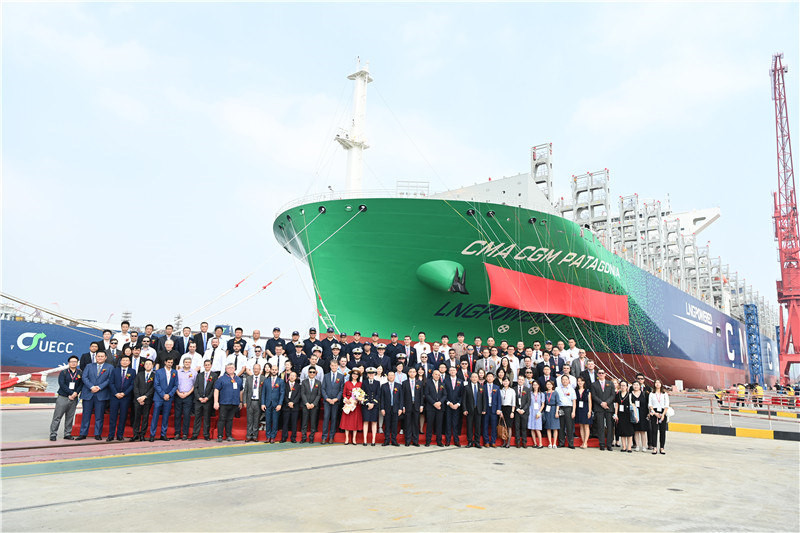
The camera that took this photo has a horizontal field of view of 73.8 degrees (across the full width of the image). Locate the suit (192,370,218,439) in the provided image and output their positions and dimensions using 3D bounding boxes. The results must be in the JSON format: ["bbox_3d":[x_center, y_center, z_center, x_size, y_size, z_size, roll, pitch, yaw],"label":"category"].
[{"bbox_3d":[-4.544,3.210,12.426,0.480,1.480,0.290,4,-12,-11],"label":"suit"}]

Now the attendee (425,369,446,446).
[{"bbox_3d":[0.827,3.278,12.420,0.510,1.727,0.340,2,-11,0],"label":"attendee"}]

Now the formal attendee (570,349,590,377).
[{"bbox_3d":[4.880,3.079,14.250,0.510,1.740,0.320,0,-11,7],"label":"formal attendee"}]

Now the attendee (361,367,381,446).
[{"bbox_3d":[-0.686,3.257,12.520,0.450,1.767,0.360,3,-11,-4],"label":"attendee"}]

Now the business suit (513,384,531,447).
[{"bbox_3d":[2.935,3.602,12.960,0.460,1.390,0.320,-1,-12,15],"label":"business suit"}]

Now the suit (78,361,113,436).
[{"bbox_3d":[-6.662,2.906,11.666,0.620,1.573,0.380,6,-12,-21],"label":"suit"}]

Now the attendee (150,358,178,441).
[{"bbox_3d":[-5.064,2.864,11.575,0.550,1.760,0.360,7,-13,-23],"label":"attendee"}]

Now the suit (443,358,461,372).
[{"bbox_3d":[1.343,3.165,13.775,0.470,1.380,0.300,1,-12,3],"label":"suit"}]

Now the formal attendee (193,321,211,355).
[{"bbox_3d":[-5.130,2.326,13.720,0.520,1.770,0.330,6,-12,-17],"label":"formal attendee"}]

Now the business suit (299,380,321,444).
[{"bbox_3d":[-2.086,3.292,12.341,0.460,1.396,0.330,4,-12,-8],"label":"business suit"}]

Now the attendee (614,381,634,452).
[{"bbox_3d":[5.114,3.374,12.126,0.430,1.560,0.280,-2,-13,13],"label":"attendee"}]

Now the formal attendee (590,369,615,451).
[{"bbox_3d":[4.677,3.281,12.286,0.510,1.790,0.310,-1,-13,12],"label":"formal attendee"}]

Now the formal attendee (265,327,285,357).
[{"bbox_3d":[-3.378,2.515,14.322,0.530,1.750,0.330,5,-12,-11],"label":"formal attendee"}]

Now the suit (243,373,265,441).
[{"bbox_3d":[-3.364,3.252,12.371,0.510,1.533,0.360,4,-11,-11],"label":"suit"}]

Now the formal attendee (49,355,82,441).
[{"bbox_3d":[-7.192,2.815,11.511,0.540,1.752,0.380,7,-12,-22],"label":"formal attendee"}]

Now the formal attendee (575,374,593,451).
[{"bbox_3d":[4.537,3.606,13.196,0.450,1.674,0.320,0,-12,10],"label":"formal attendee"}]

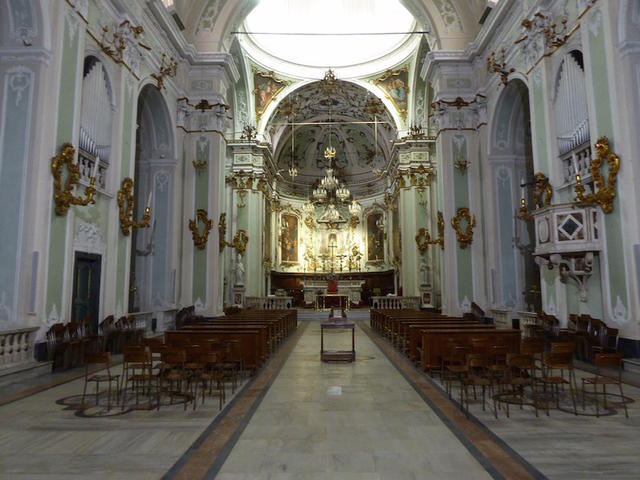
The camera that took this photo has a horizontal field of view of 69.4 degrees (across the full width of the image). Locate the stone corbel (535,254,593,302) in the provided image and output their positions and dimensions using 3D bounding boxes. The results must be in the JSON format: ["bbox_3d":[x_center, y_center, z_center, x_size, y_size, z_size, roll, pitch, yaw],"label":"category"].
[{"bbox_3d":[6.245,0.983,11.831,0.963,1.228,1.198,0,-7,1],"label":"stone corbel"}]

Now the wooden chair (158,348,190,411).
[{"bbox_3d":[-2.057,1.984,6.664,0.420,0.820,0.460,0,-6,1],"label":"wooden chair"}]

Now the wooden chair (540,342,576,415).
[{"bbox_3d":[3.285,1.962,6.456,0.412,0.845,0.471,-1,-7,7],"label":"wooden chair"}]

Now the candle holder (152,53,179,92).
[{"bbox_3d":[-5.741,-6.312,17.500,0.850,1.450,0.850,0,-6,1],"label":"candle holder"}]

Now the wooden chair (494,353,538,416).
[{"bbox_3d":[2.641,1.928,6.306,0.420,0.820,0.460,-1,-7,1],"label":"wooden chair"}]

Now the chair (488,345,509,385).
[{"bbox_3d":[2.787,2.036,7.247,0.410,0.820,0.460,-1,-7,1],"label":"chair"}]

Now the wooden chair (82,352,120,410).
[{"bbox_3d":[-3.145,2.024,6.700,0.412,0.835,0.471,0,-7,-3],"label":"wooden chair"}]

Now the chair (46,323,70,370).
[{"bbox_3d":[-5.556,2.346,10.045,0.500,0.960,0.460,-1,-7,1],"label":"chair"}]

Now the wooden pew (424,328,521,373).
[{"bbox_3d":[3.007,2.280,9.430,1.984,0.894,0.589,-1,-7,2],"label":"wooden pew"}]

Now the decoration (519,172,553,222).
[{"bbox_3d":[6.566,-1.169,14.317,0.720,1.840,0.920,-1,-7,1],"label":"decoration"}]

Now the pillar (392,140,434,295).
[{"bbox_3d":[6.687,-1.041,32.586,2.900,11.600,1.800,0,-6,1],"label":"pillar"}]

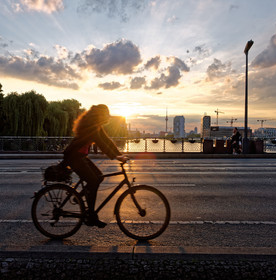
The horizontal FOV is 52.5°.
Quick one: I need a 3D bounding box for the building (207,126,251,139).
[{"bbox_3d":[173.196,-13.250,530.000,74.000,24.000,50.000,0,1,18],"label":"building"}]

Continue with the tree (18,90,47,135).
[{"bbox_3d":[-29.100,-4.900,78.000,9.000,17.500,9.000,0,1,0],"label":"tree"}]

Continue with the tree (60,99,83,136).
[{"bbox_3d":[-17.946,-4.688,75.000,8.000,13.000,8.000,0,1,0],"label":"tree"}]

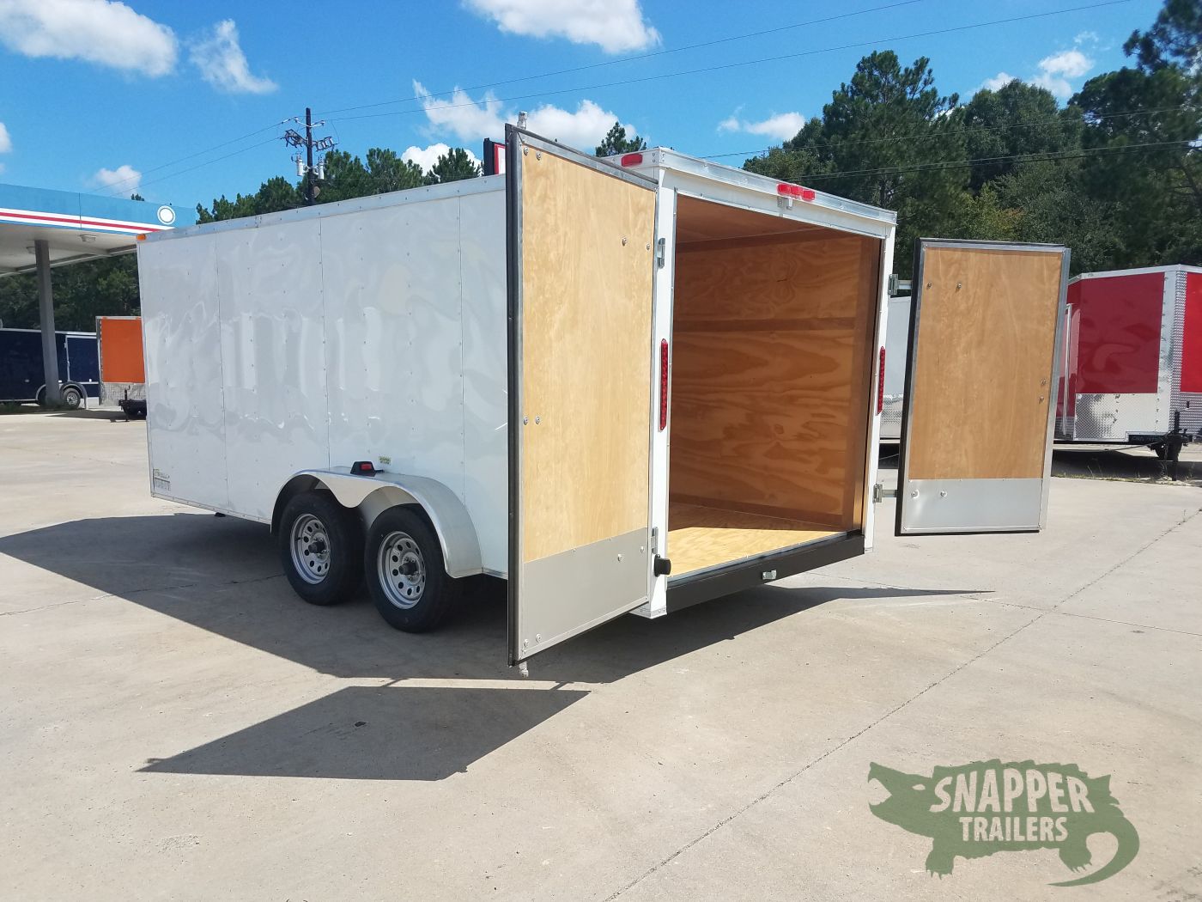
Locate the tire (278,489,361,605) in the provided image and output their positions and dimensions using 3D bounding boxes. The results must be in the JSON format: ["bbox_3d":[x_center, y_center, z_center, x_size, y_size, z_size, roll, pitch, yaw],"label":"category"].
[{"bbox_3d":[-1.684,0.587,5.480,0.690,0.690,0.220,7,9,40],"label":"tire"}]

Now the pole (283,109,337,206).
[{"bbox_3d":[-13.647,-9.879,42.732,2.300,12.000,1.000,-2,7,-18],"label":"pole"}]

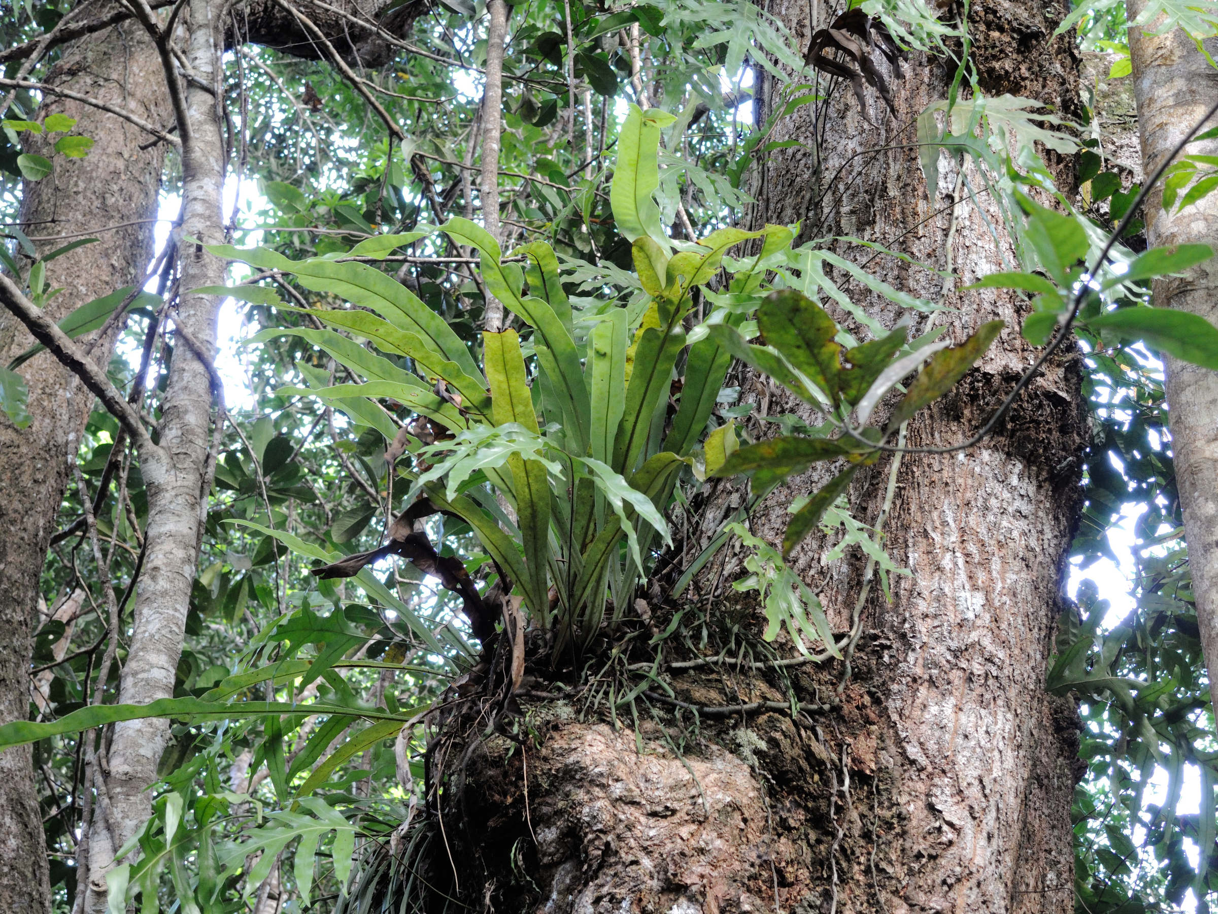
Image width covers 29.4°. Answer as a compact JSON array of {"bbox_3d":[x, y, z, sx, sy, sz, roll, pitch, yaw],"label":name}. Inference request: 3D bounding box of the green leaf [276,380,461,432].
[{"bbox_3d":[-0.434,-0.093,4.200,0.354,0.052,0.080,10,11,-6],"label":"green leaf"}]

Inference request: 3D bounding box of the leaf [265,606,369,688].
[{"bbox_3d":[-0.527,0.343,4.200,0.193,0.146,0.070,6,6,-8],"label":"leaf"}]

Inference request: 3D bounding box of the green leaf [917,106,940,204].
[{"bbox_3d":[0.578,-0.545,4.200,0.038,0.179,0.030,-5,0,9],"label":"green leaf"}]

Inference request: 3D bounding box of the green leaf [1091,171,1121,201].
[{"bbox_3d":[1.006,-0.548,4.700,0.062,0.062,0.040,-5,-22,14],"label":"green leaf"}]

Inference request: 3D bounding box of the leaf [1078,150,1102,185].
[{"bbox_3d":[0.975,-0.586,4.700,0.048,0.073,0.040,-5,-22,13],"label":"leaf"}]

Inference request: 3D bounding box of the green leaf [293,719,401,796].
[{"bbox_3d":[-0.471,0.545,4.200,0.244,0.041,0.060,-38,7,-11],"label":"green leaf"}]

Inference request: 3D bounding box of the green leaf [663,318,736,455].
[{"bbox_3d":[0.162,-0.125,4.150,0.068,0.259,0.060,23,-6,-3],"label":"green leaf"}]

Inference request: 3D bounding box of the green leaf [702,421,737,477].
[{"bbox_3d":[0.193,-0.013,4.050,0.056,0.100,0.040,11,-8,0],"label":"green leaf"}]

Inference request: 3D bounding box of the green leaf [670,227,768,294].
[{"bbox_3d":[0.194,-0.347,4.100,0.193,0.076,0.070,-36,11,6],"label":"green leaf"}]

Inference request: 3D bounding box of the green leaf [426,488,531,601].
[{"bbox_3d":[-0.234,0.156,4.150,0.048,0.276,0.060,-41,0,4],"label":"green leaf"}]

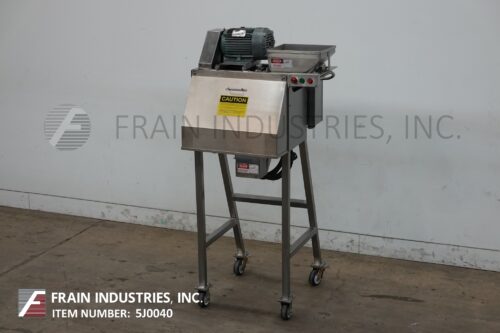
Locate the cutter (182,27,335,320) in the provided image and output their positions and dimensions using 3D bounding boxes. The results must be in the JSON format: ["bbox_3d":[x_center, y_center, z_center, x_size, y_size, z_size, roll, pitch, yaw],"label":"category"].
[{"bbox_3d":[0.109,0.016,4.900,0.715,1.565,0.750,5,16,22],"label":"cutter"}]

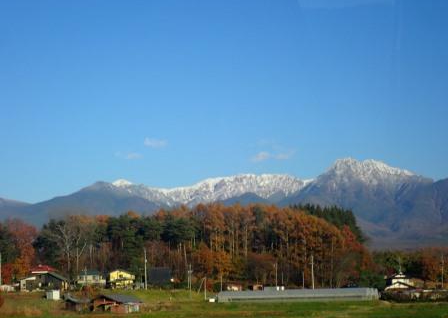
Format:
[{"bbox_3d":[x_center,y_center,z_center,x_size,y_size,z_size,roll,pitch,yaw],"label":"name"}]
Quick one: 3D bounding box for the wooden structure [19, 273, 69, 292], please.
[{"bbox_3d":[-44.950,30.640,325.000,10.000,5.600,8.500,-2,-6,18],"label":"wooden structure"}]

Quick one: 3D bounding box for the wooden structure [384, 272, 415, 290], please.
[{"bbox_3d":[47.190,33.530,350.000,8.000,6.000,8.000,-1,-5,3],"label":"wooden structure"}]

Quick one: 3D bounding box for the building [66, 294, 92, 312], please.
[{"bbox_3d":[-30.130,29.720,268.000,4.200,3.600,4.200,-4,-6,33],"label":"building"}]

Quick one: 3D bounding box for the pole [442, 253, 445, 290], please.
[{"bbox_3d":[62.670,32.450,370.000,0.500,10.000,0.400,0,-5,0],"label":"pole"}]

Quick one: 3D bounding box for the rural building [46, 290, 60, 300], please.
[{"bbox_3d":[-38.210,30.430,290.000,2.300,2.300,2.200,3,-6,-33],"label":"rural building"}]

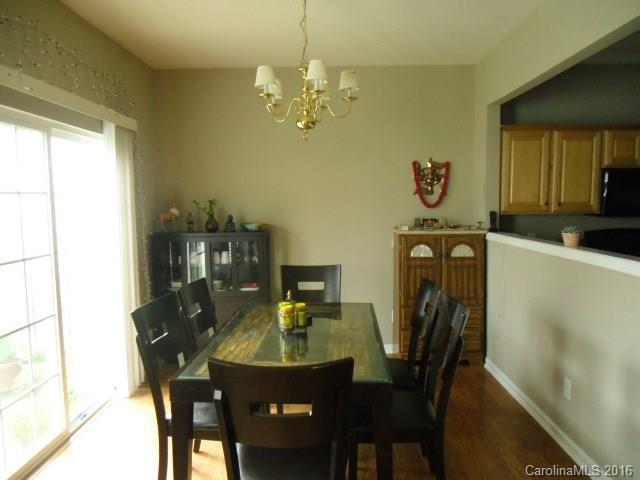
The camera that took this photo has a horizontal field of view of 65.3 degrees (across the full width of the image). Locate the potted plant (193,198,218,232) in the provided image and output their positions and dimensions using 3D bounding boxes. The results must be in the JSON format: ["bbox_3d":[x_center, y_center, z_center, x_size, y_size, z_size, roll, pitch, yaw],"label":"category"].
[{"bbox_3d":[-1.032,-0.214,4.514,0.218,0.302,0.148,0,4,1],"label":"potted plant"}]

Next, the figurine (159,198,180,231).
[{"bbox_3d":[-1.363,-0.218,4.561,0.188,0.282,0.079,0,4,11],"label":"figurine"}]

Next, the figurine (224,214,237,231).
[{"bbox_3d":[-0.813,-0.155,4.534,0.107,0.163,0.084,0,4,1],"label":"figurine"}]

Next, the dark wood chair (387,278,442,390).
[{"bbox_3d":[0.396,0.746,3.026,0.584,0.960,0.465,0,4,1],"label":"dark wood chair"}]

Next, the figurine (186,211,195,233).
[{"bbox_3d":[-1.189,-0.169,4.551,0.071,0.183,0.059,0,4,1],"label":"figurine"}]

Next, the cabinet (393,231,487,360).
[{"bbox_3d":[1.078,0.506,4.592,0.762,1.193,0.426,0,4,1],"label":"cabinet"}]

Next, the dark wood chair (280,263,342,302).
[{"bbox_3d":[-0.071,0.702,3.668,0.465,0.960,0.574,0,4,1],"label":"dark wood chair"}]

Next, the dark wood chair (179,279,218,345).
[{"bbox_3d":[-0.499,0.749,3.075,0.584,0.960,0.465,0,4,5],"label":"dark wood chair"}]

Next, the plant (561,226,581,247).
[{"bbox_3d":[1.490,-0.023,2.975,0.099,0.124,0.099,0,4,1],"label":"plant"}]

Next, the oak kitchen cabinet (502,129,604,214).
[{"bbox_3d":[2.026,-0.623,4.543,0.891,0.762,0.317,0,4,1],"label":"oak kitchen cabinet"}]

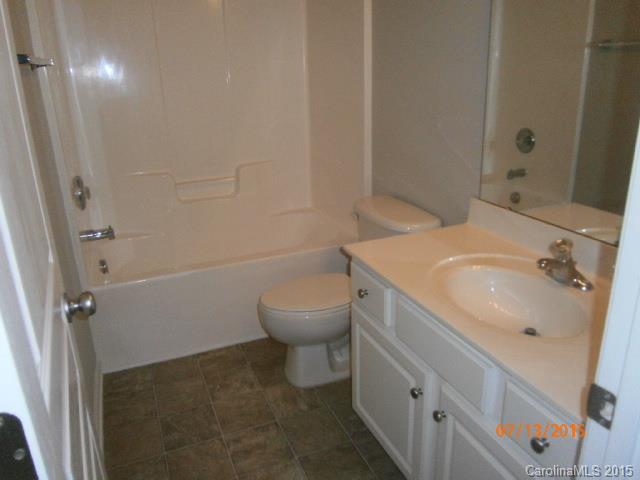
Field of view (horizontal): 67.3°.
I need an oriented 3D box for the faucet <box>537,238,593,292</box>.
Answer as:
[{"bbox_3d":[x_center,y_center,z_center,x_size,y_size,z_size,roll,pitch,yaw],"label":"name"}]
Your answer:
[{"bbox_3d":[0.687,0.068,1.360,0.120,0.115,0.156,-9,20,-21],"label":"faucet"}]

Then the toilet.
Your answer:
[{"bbox_3d":[0.091,0.251,2.337,0.765,0.755,0.485,-9,20,-21],"label":"toilet"}]

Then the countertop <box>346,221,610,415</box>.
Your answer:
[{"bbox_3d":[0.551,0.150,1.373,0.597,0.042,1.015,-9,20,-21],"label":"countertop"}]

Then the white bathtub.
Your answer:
[{"bbox_3d":[-0.547,0.218,2.937,1.534,0.466,0.826,-9,20,-21],"label":"white bathtub"}]

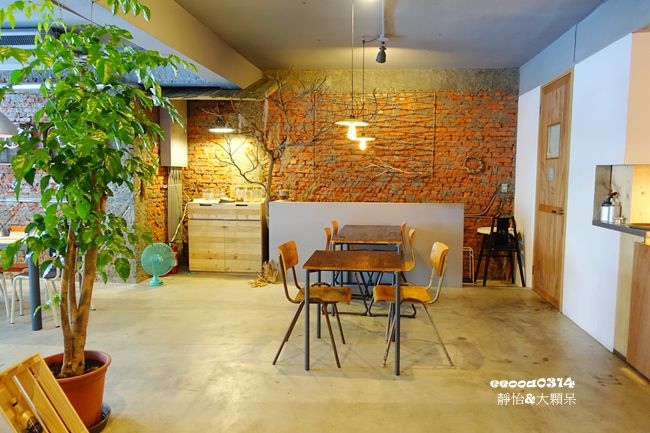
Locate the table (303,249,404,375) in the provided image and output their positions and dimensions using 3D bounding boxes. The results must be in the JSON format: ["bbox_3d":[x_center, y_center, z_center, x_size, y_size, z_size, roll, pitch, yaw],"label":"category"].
[{"bbox_3d":[0.233,0.699,3.307,0.694,0.750,0.651,1,6,7],"label":"table"}]

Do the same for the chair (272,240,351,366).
[{"bbox_3d":[-0.073,0.638,3.328,0.571,0.870,0.479,1,6,7],"label":"chair"}]

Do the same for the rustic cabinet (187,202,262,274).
[{"bbox_3d":[-1.351,0.285,6.171,1.053,0.970,0.423,1,6,7],"label":"rustic cabinet"}]

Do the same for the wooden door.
[{"bbox_3d":[2.440,-0.256,4.654,0.061,2.348,0.832,1,6,7],"label":"wooden door"}]

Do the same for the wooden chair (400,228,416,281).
[{"bbox_3d":[0.683,0.531,4.457,0.486,0.846,0.557,1,6,7],"label":"wooden chair"}]

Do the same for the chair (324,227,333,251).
[{"bbox_3d":[0.229,0.527,4.517,0.486,0.846,0.557,1,6,7],"label":"chair"}]

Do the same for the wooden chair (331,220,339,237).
[{"bbox_3d":[0.328,0.460,5.158,0.486,0.846,0.522,1,6,7],"label":"wooden chair"}]

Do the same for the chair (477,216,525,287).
[{"bbox_3d":[2.276,0.443,5.613,0.522,0.902,0.465,1,6,7],"label":"chair"}]

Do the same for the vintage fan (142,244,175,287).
[{"bbox_3d":[-2.089,0.603,5.413,0.410,0.530,0.280,-4,7,-36],"label":"vintage fan"}]

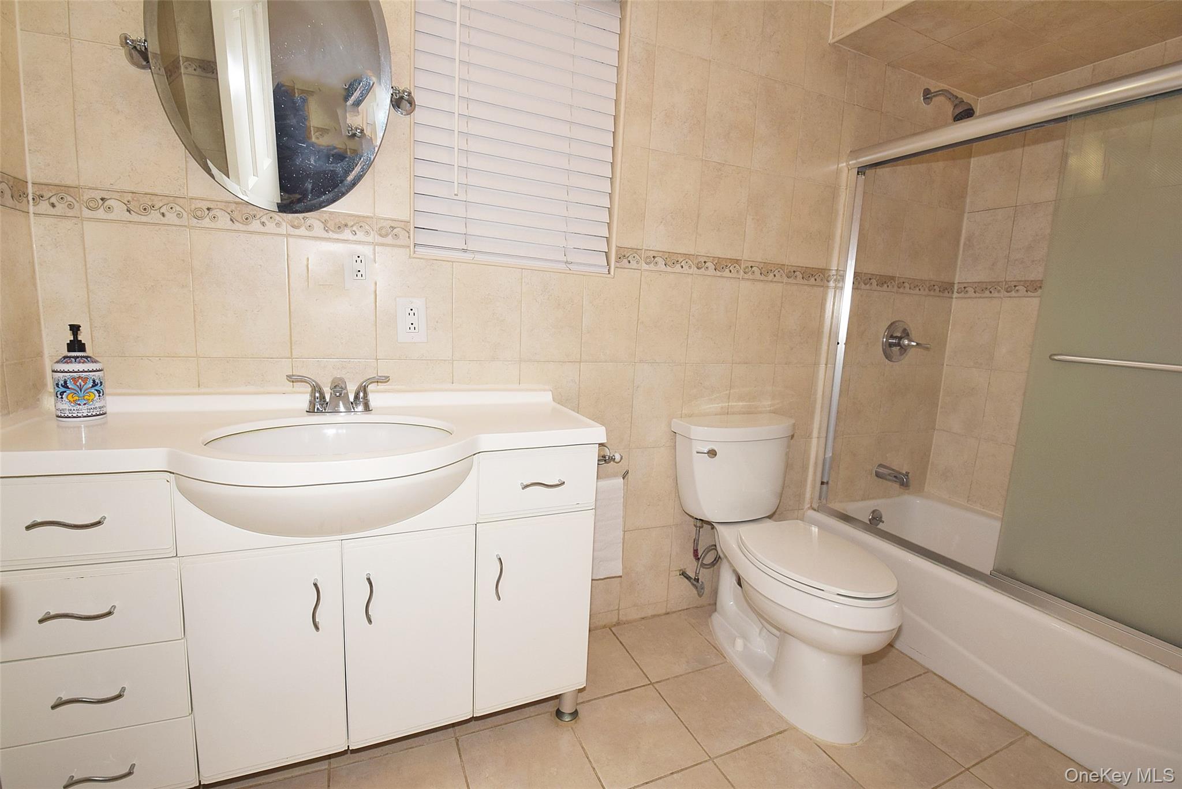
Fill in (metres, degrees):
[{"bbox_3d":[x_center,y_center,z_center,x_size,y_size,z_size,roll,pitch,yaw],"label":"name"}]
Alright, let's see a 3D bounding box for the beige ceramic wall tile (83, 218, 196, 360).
[{"bbox_3d":[-1.091,-0.250,1.201,0.202,0.308,0.010,-1,9,-21],"label":"beige ceramic wall tile"}]

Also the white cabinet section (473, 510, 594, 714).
[{"bbox_3d":[-0.210,0.507,1.399,0.297,0.497,0.380,-1,9,-23],"label":"white cabinet section"}]

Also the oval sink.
[{"bbox_3d":[-0.527,0.164,1.040,0.465,0.150,0.315,-1,9,-22],"label":"oval sink"}]

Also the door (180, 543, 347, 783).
[{"bbox_3d":[-0.665,0.552,1.028,0.280,0.508,0.020,-1,10,-22],"label":"door"}]

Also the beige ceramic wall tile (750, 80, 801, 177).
[{"bbox_3d":[0.659,-0.939,1.742,0.200,0.303,0.010,-1,9,-22],"label":"beige ceramic wall tile"}]

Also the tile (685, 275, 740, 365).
[{"bbox_3d":[0.442,-0.267,1.789,0.202,0.307,0.010,-1,9,-22],"label":"tile"}]

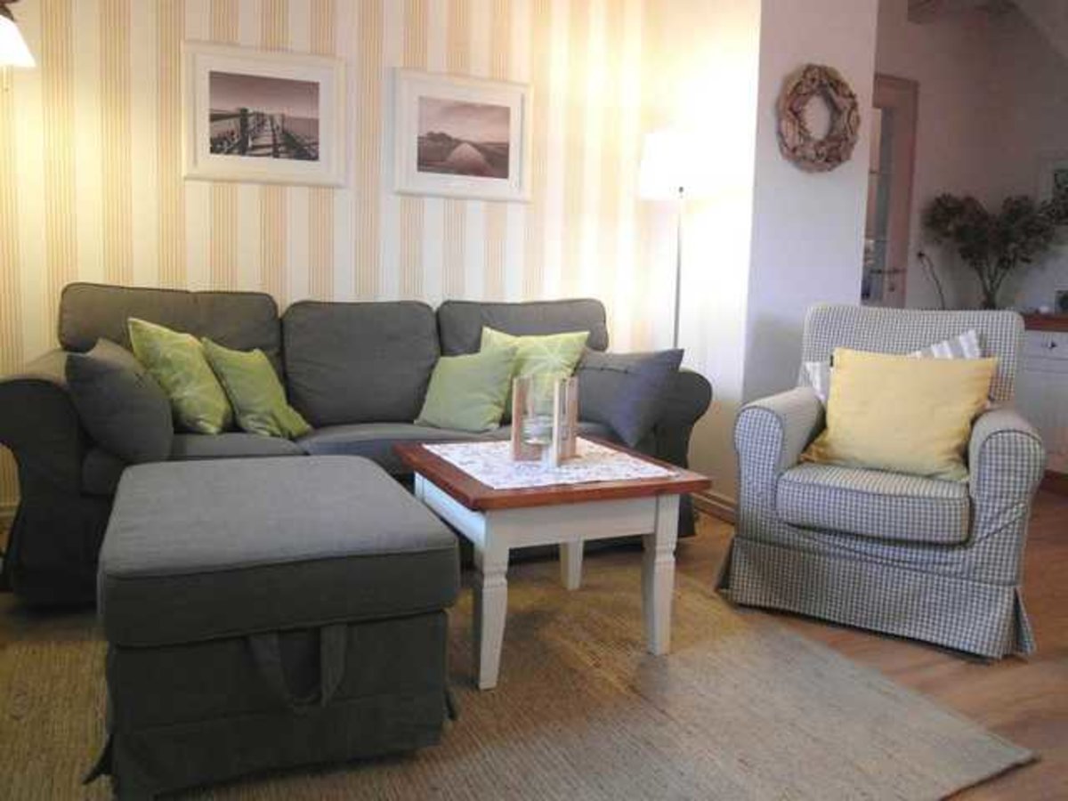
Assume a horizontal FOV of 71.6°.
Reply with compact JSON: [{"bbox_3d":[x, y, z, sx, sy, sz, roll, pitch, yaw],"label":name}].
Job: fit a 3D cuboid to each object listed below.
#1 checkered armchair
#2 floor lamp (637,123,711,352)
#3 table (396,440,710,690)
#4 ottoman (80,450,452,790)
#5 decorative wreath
[{"bbox_3d":[1.087,0.158,2.299,0.780,0.900,0.830,5,7,28],"label":"checkered armchair"},{"bbox_3d":[0.614,-0.347,3.279,0.340,1.660,0.340,-1,7,-24],"label":"floor lamp"},{"bbox_3d":[0.009,0.386,1.954,0.610,0.460,0.630,-1,7,-25],"label":"table"},{"bbox_3d":[-0.579,0.416,1.635,0.600,0.420,0.770,-1,7,-25],"label":"ottoman"},{"bbox_3d":[1.133,-1.124,2.955,0.410,0.420,0.090,-1,7,-21],"label":"decorative wreath"}]

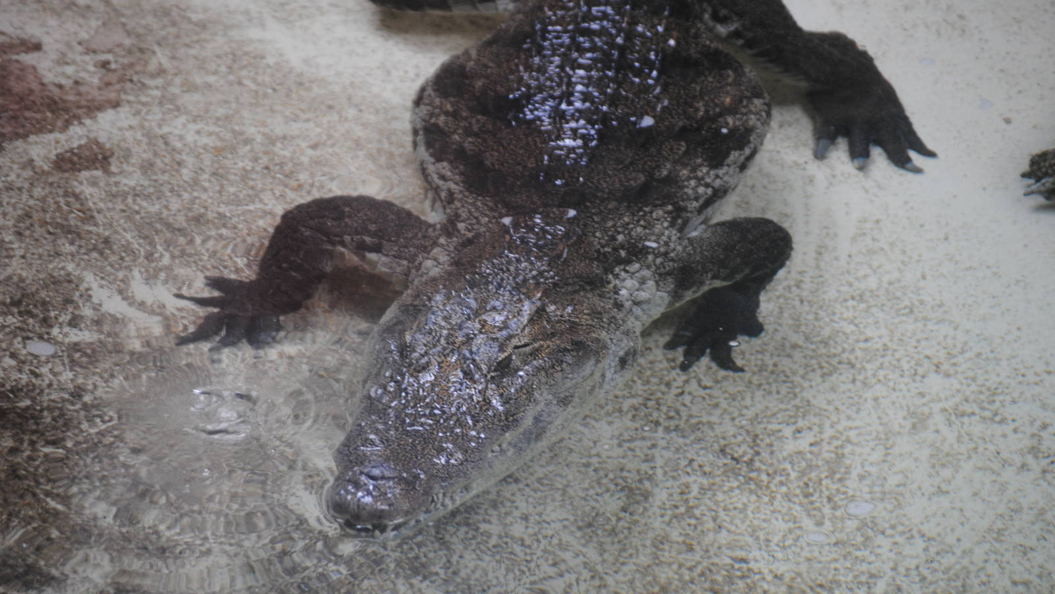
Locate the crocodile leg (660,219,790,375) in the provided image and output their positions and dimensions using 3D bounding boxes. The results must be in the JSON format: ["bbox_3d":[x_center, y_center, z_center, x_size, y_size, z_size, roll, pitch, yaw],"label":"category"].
[{"bbox_3d":[0.228,-0.004,5.030,0.155,0.155,0.140,3,38,4],"label":"crocodile leg"}]

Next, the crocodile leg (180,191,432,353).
[{"bbox_3d":[-0.254,-0.028,5.060,0.285,0.150,0.140,7,39,9],"label":"crocodile leg"}]

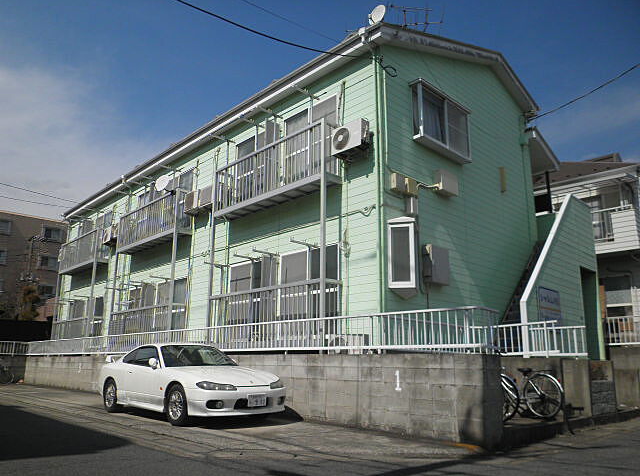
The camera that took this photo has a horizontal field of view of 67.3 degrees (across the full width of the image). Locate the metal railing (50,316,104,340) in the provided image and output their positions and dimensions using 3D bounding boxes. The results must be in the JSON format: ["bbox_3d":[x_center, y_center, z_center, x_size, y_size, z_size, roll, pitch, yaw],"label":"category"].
[{"bbox_3d":[-9.366,3.768,18.360,0.562,1.251,3.982,13,-19,-43],"label":"metal railing"}]

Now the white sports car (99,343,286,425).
[{"bbox_3d":[-2.450,2.552,8.787,1.700,1.285,4.445,13,-19,-42],"label":"white sports car"}]

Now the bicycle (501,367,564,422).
[{"bbox_3d":[3.177,2.381,7.952,0.560,1.050,1.750,9,-17,-34],"label":"bicycle"}]

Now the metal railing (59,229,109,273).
[{"bbox_3d":[-9.396,0.623,19.159,0.562,1.245,4.045,13,-19,-43],"label":"metal railing"}]

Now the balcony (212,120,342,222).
[{"bbox_3d":[-1.104,-1.392,11.082,0.562,1.245,3.931,13,-19,-43],"label":"balcony"}]

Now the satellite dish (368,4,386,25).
[{"bbox_3d":[1.308,-5.080,10.936,0.240,0.430,0.410,11,-18,-37],"label":"satellite dish"}]

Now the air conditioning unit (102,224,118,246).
[{"bbox_3d":[-7.284,-0.091,16.882,0.290,0.530,0.760,14,-19,-43],"label":"air conditioning unit"}]

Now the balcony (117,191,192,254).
[{"bbox_3d":[-5.237,-0.388,15.108,0.562,1.245,3.950,13,-19,-43],"label":"balcony"}]

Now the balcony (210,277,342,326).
[{"bbox_3d":[-1.084,1.663,9.998,0.560,1.150,3.760,14,-19,-43],"label":"balcony"}]

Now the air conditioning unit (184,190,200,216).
[{"bbox_3d":[-3.342,-0.954,13.027,0.280,0.530,0.740,14,-19,-43],"label":"air conditioning unit"}]

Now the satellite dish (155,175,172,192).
[{"bbox_3d":[-4.417,-1.533,13.524,0.460,0.470,0.250,-9,-16,31],"label":"satellite dish"}]

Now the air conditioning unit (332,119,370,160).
[{"bbox_3d":[0.620,-1.953,9.508,0.280,0.545,0.753,13,-19,-43],"label":"air conditioning unit"}]

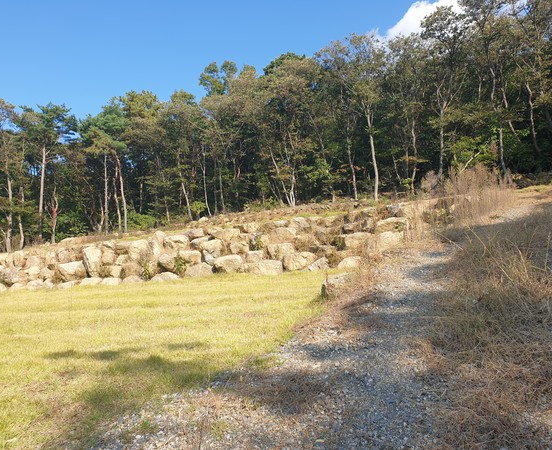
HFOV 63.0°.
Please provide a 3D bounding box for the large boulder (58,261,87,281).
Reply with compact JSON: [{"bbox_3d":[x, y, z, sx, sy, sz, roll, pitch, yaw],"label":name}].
[{"bbox_3d":[-7.766,1.775,17.200,0.942,0.823,0.800,-1,-3,0],"label":"large boulder"}]

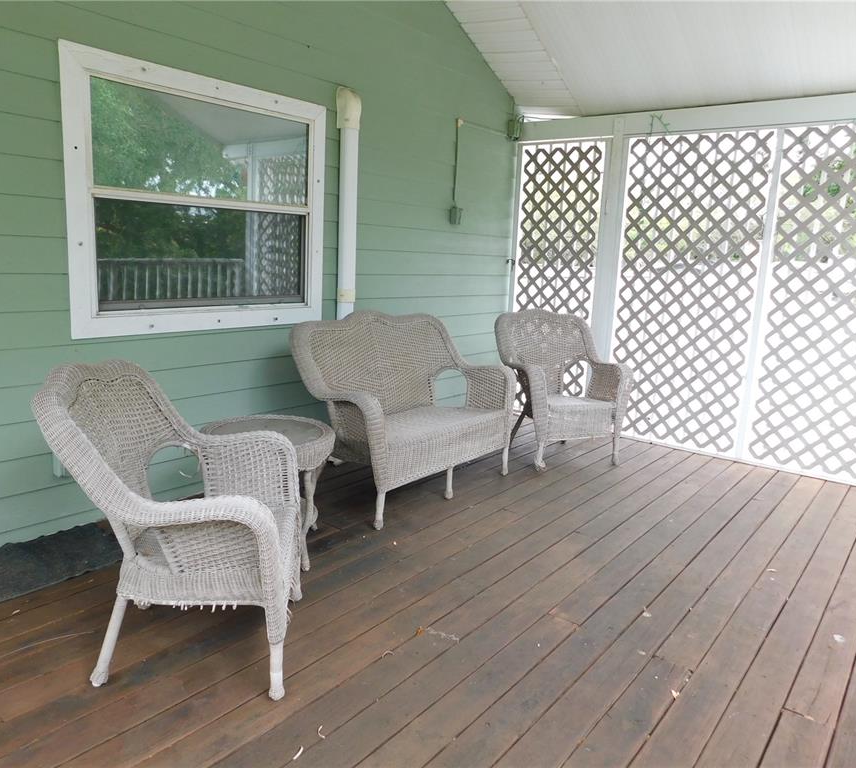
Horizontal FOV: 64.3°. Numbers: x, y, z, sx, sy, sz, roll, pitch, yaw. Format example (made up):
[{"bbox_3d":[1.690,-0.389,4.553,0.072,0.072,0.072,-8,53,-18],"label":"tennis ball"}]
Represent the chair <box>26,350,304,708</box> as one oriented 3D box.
[{"bbox_3d":[-0.744,0.411,2.227,0.670,0.956,0.748,1,11,-5],"label":"chair"}]

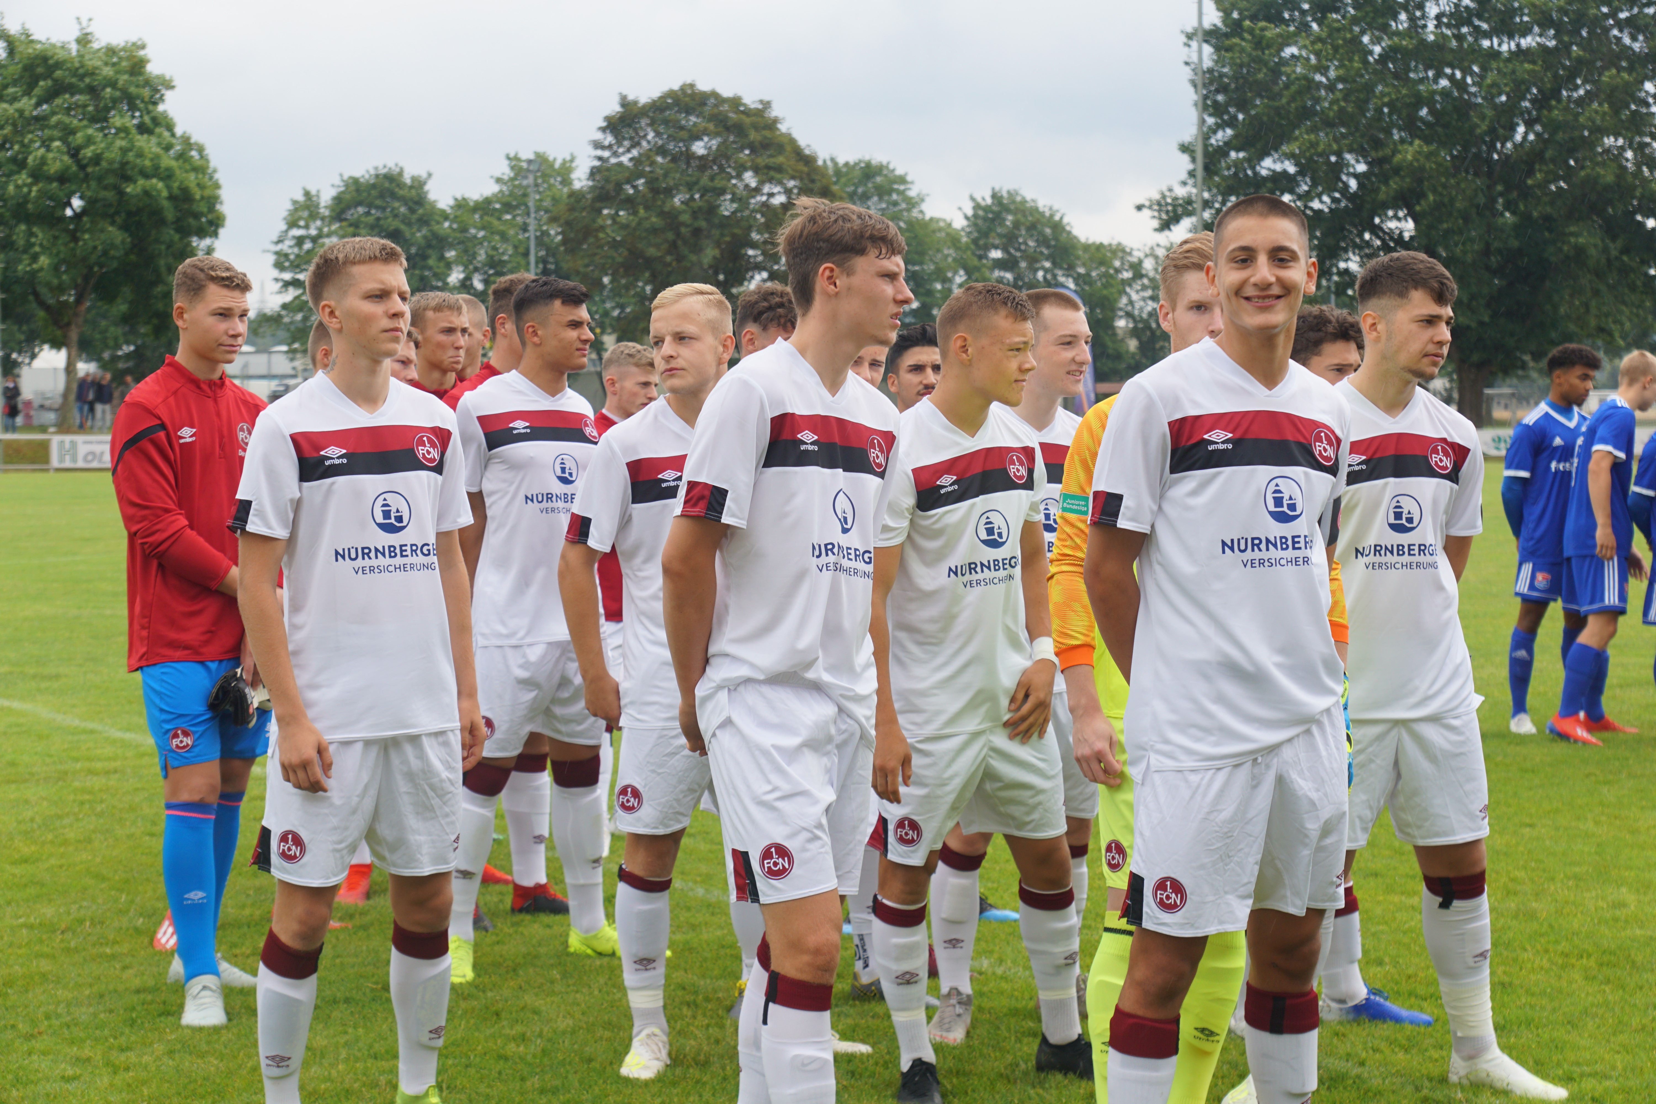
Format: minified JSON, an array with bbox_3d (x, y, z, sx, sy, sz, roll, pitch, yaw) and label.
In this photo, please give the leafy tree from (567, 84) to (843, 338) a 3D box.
[{"bbox_3d":[-4.912,-10.939,120.000,11.000,14.600,11.000,0,2,-5],"label":"leafy tree"}]

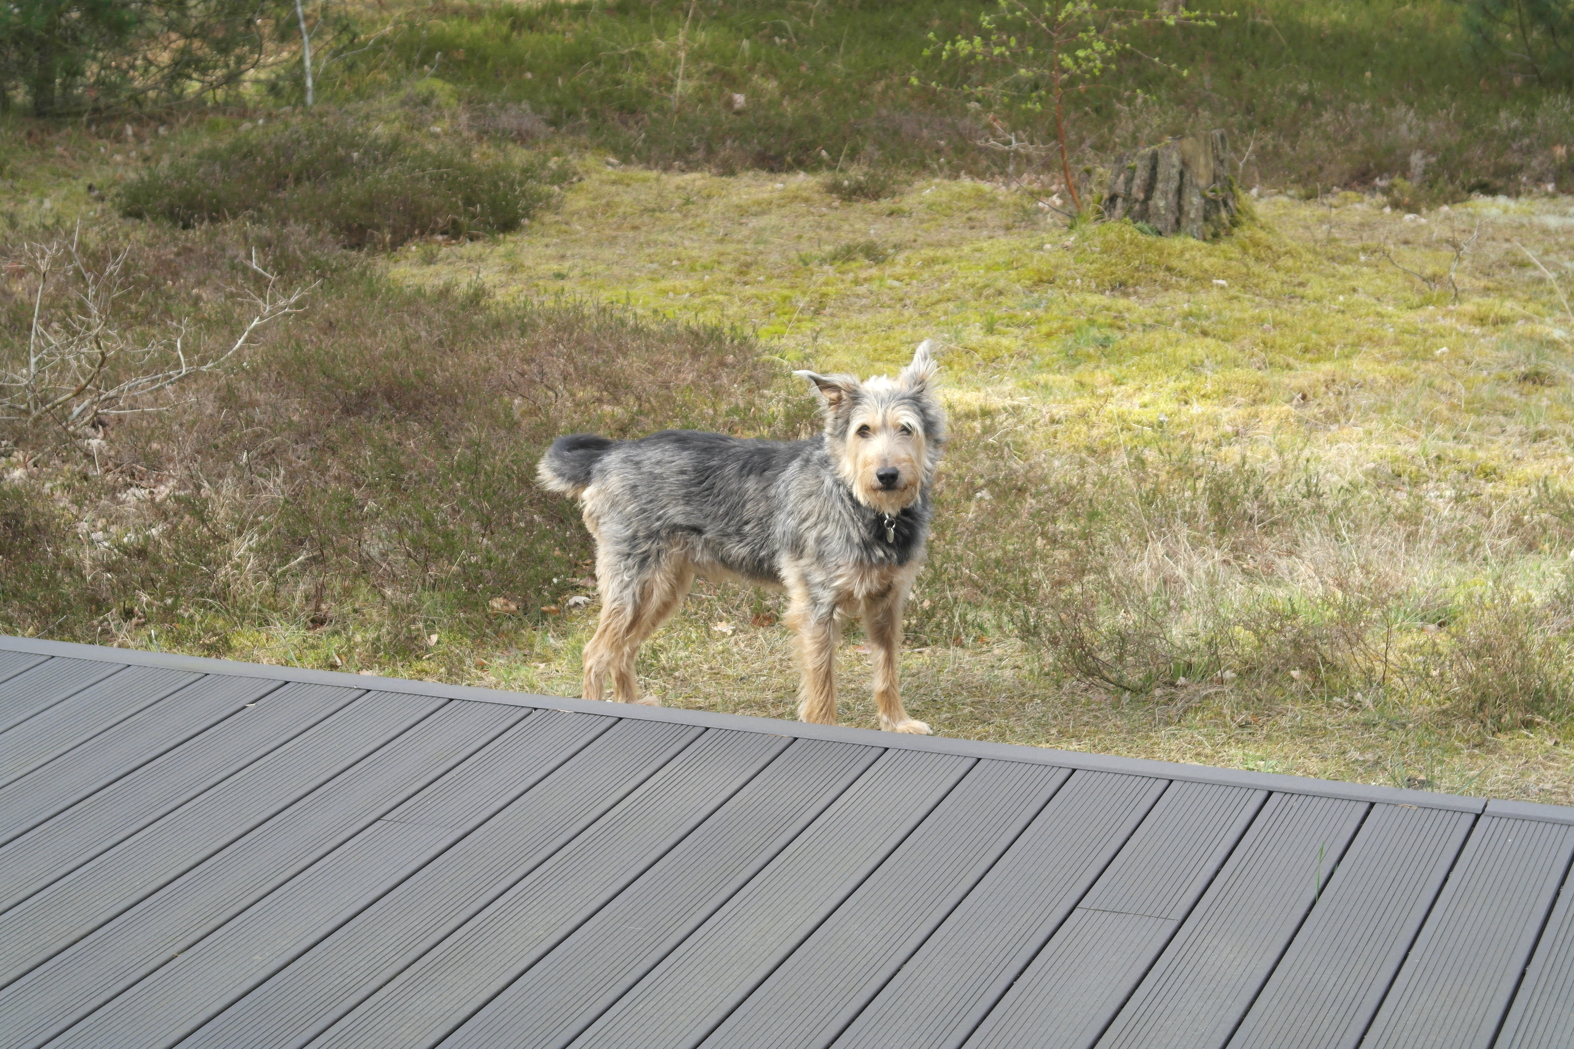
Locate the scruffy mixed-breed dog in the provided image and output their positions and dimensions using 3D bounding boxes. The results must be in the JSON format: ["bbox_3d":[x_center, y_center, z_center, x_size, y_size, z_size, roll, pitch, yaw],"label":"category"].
[{"bbox_3d":[-0.113,0.004,5.793,0.730,0.665,0.270,8,16,29],"label":"scruffy mixed-breed dog"}]

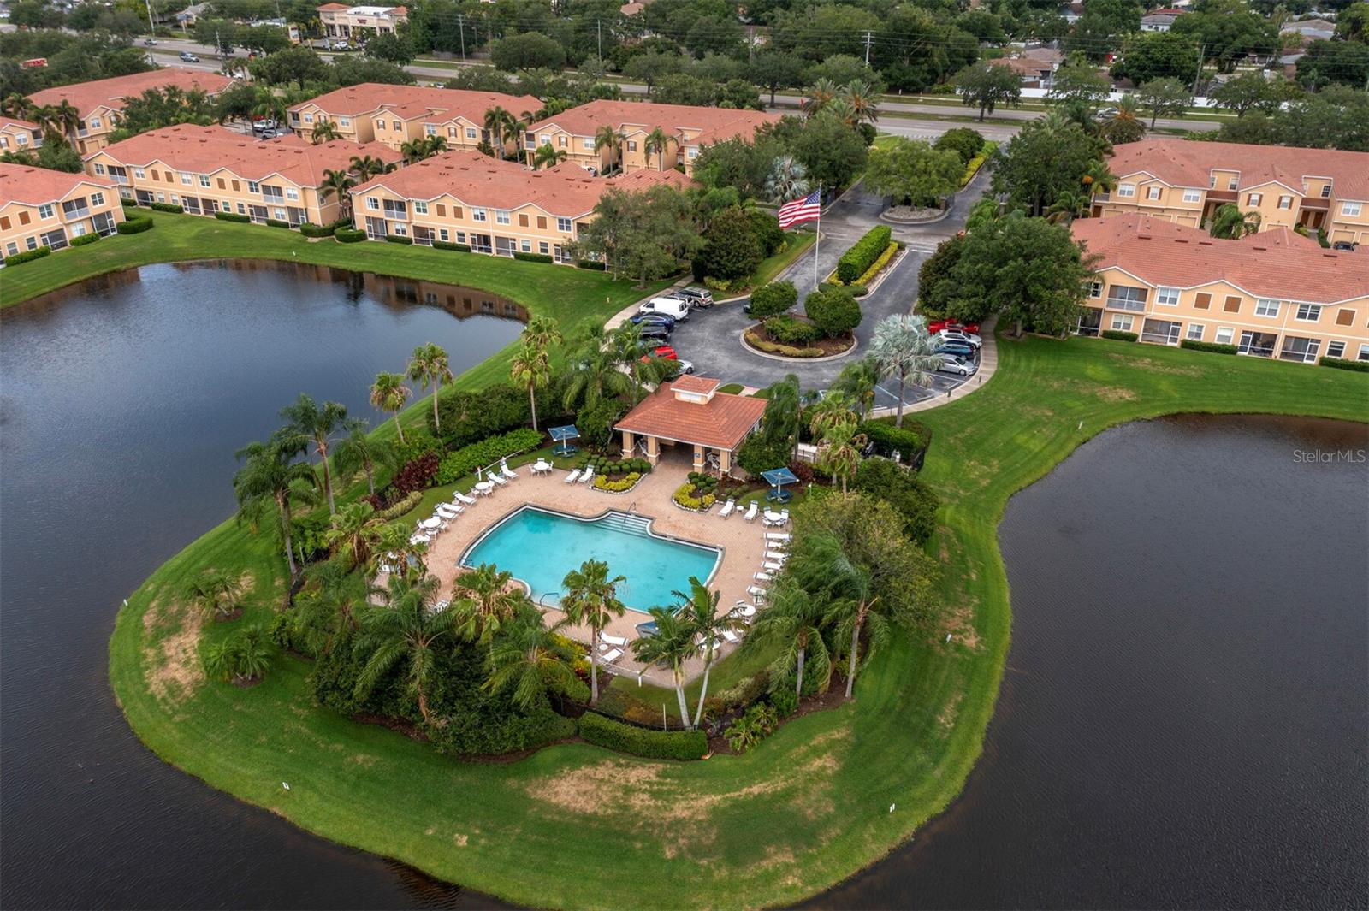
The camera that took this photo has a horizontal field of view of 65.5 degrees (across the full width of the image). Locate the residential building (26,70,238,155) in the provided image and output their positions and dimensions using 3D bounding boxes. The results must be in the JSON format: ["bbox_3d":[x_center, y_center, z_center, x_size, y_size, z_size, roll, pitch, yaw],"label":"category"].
[{"bbox_3d":[-108.657,-69.254,209.781,22.000,9.100,42.500,11,30,20],"label":"residential building"}]

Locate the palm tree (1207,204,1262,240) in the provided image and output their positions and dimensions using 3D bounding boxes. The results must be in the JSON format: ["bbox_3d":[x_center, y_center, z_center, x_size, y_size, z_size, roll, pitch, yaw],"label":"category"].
[{"bbox_3d":[72.735,-30.693,139.982,5.800,4.600,5.800,11,30,20],"label":"palm tree"}]

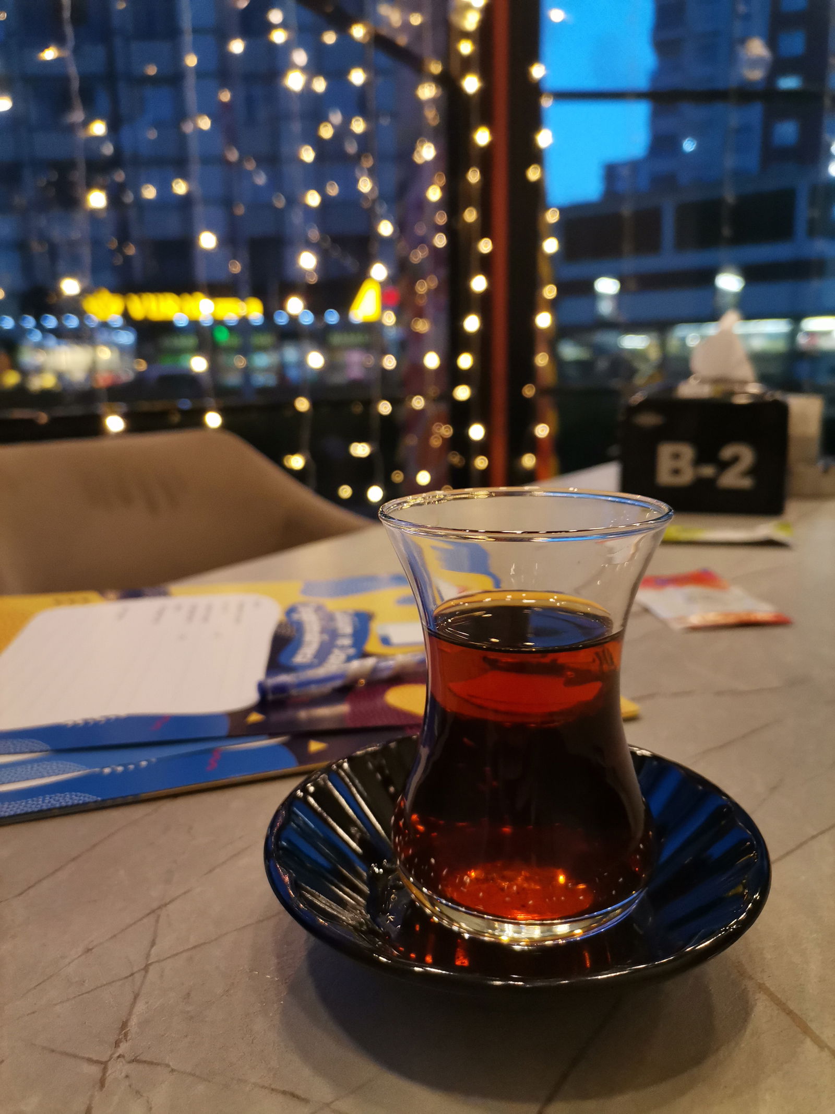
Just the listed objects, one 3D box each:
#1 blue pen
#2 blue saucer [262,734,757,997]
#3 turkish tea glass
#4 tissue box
[{"bbox_3d":[0.006,0.041,0.331,0.140,0.011,0.011,-6,13,-23],"label":"blue pen"},{"bbox_3d":[0.023,0.071,0.194,0.109,0.020,0.109,-1,12,0],"label":"blue saucer"},{"bbox_3d":[0.025,0.031,0.186,0.064,0.083,0.064,-1,12,0],"label":"turkish tea glass"},{"bbox_3d":[0.262,-0.099,0.775,0.137,0.100,0.105,2,13,14],"label":"tissue box"}]

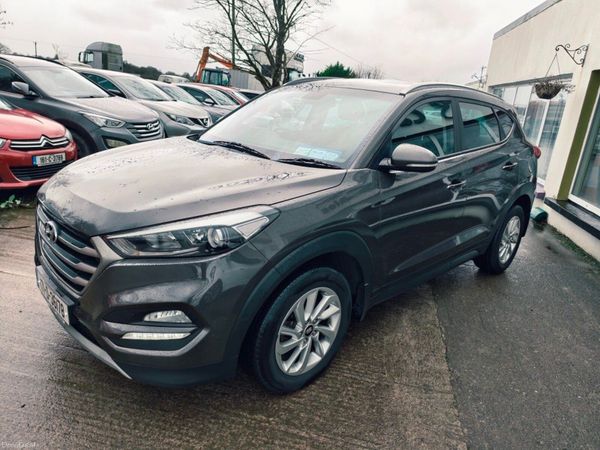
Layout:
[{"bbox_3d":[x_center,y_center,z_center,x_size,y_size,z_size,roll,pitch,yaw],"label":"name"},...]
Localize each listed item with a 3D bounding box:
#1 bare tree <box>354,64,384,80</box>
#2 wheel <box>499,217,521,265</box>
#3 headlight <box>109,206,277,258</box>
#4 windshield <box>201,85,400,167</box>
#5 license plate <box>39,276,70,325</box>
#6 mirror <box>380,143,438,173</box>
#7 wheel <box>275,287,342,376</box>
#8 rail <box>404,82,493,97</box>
[{"bbox_3d":[4.898,-9.643,29.592,3.000,4.240,3.000,4,16,0],"label":"bare tree"},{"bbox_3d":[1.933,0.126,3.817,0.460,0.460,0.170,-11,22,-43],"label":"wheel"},{"bbox_3d":[-0.413,0.031,1.610,0.610,0.220,0.390,-11,22,-43],"label":"headlight"},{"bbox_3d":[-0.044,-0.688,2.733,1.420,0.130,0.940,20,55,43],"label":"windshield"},{"bbox_3d":[-1.211,0.333,1.949,0.020,0.111,0.520,-11,22,-43],"label":"license plate"},{"bbox_3d":[0.575,-0.353,2.101,0.190,0.165,0.230,-11,22,-43],"label":"mirror"},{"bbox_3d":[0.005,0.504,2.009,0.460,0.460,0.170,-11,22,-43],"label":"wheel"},{"bbox_3d":[1.227,-0.976,3.039,1.620,0.125,0.080,-11,22,-43],"label":"rail"}]

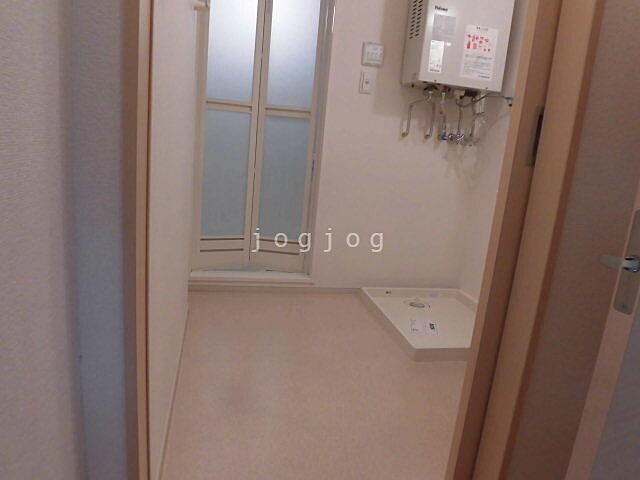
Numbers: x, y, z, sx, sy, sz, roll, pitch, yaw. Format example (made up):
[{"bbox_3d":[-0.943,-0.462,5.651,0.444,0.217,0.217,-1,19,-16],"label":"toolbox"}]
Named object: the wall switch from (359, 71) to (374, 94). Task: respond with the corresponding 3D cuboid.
[{"bbox_3d":[0.254,-0.841,2.369,0.073,0.120,0.013,2,14,-14],"label":"wall switch"}]

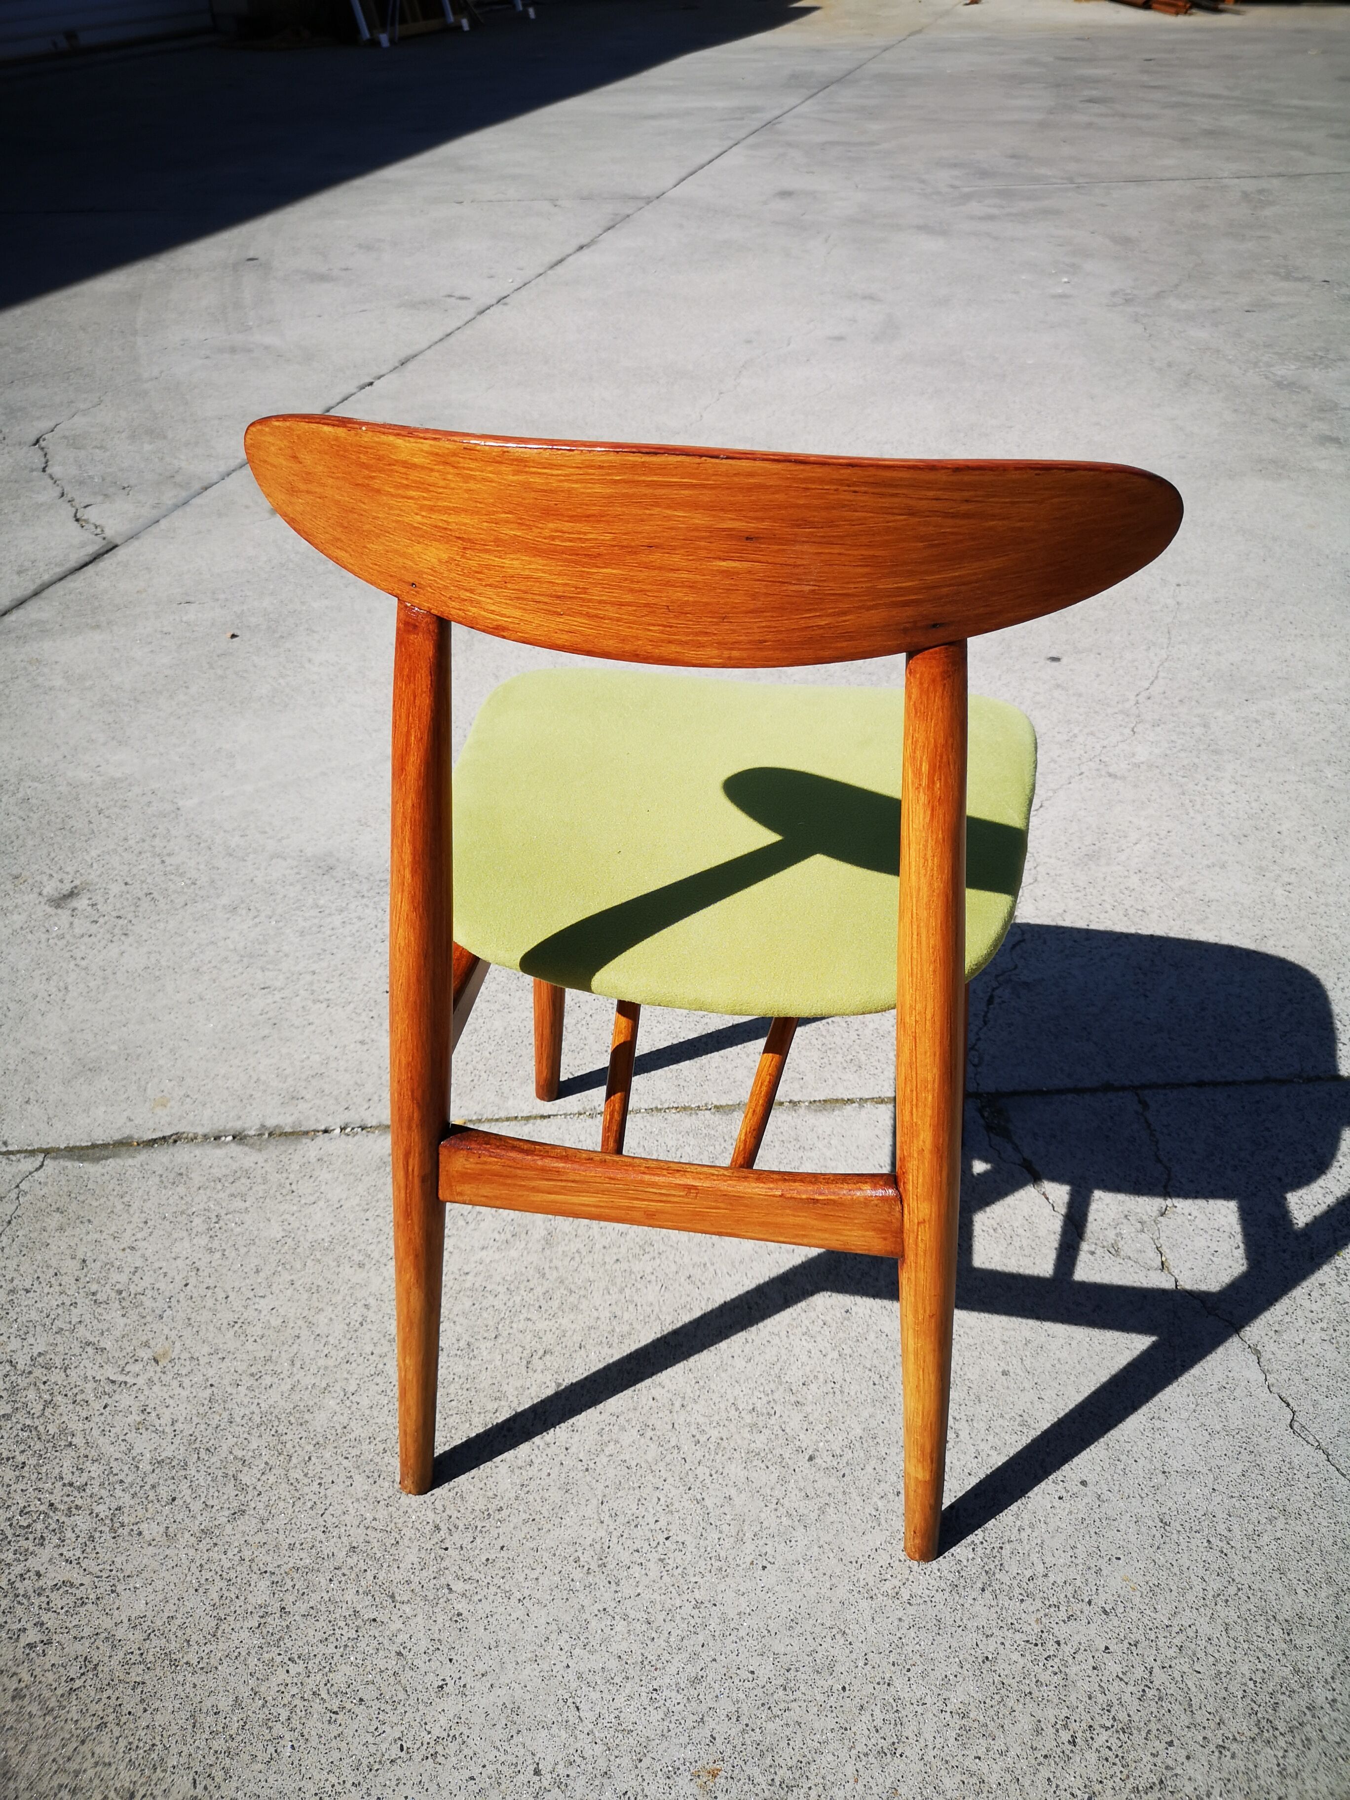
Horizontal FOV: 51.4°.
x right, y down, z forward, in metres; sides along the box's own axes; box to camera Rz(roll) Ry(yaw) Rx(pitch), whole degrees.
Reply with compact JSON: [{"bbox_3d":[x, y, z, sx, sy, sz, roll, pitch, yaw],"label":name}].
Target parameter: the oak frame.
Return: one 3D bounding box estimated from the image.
[{"bbox_3d":[0.030,0.004,1.045,0.495,0.765,0.525,5,34,8],"label":"oak frame"}]

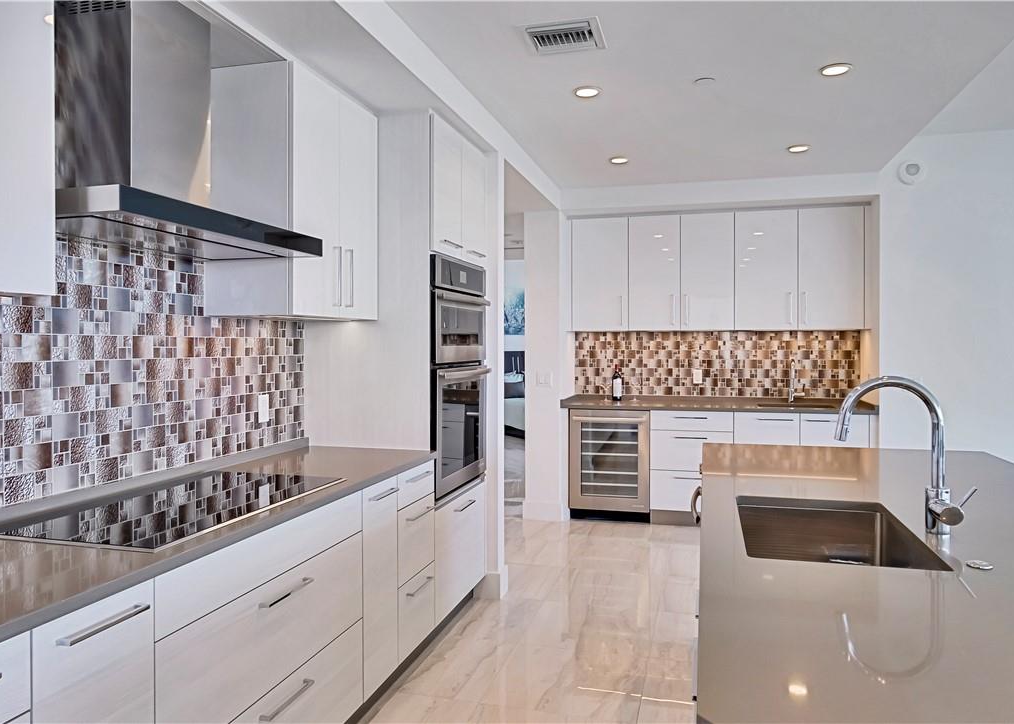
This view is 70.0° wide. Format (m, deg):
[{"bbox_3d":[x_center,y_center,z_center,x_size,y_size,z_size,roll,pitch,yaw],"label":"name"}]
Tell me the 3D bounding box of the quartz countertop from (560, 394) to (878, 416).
[{"bbox_3d":[1.588,0.327,5.630,2.248,0.062,0.620,0,1,15],"label":"quartz countertop"}]

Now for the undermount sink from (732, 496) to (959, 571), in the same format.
[{"bbox_3d":[0.799,0.533,1.832,0.402,0.225,0.660,0,1,15],"label":"undermount sink"}]

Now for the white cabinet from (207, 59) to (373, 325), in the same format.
[{"bbox_3d":[-0.833,-0.615,2.891,0.370,0.884,0.667,0,1,15],"label":"white cabinet"}]

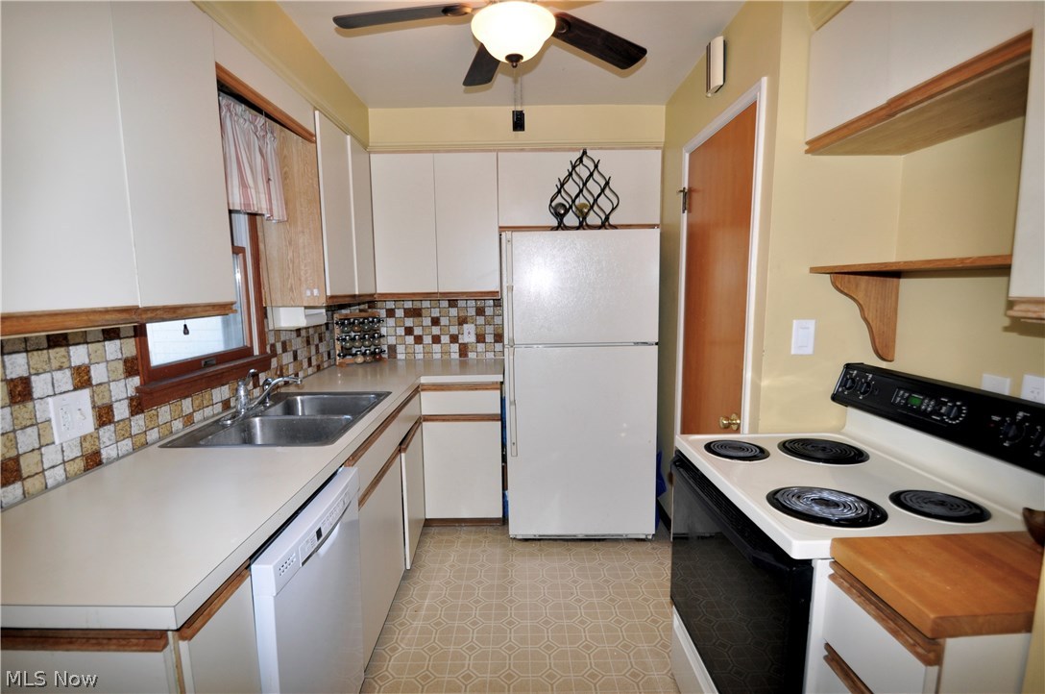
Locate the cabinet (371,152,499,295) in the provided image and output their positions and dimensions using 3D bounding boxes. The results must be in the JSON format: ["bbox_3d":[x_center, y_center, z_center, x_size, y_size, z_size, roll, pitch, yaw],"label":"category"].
[{"bbox_3d":[-0.542,-0.778,3.252,0.785,0.885,0.310,-1,7,0],"label":"cabinet"}]

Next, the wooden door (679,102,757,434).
[{"bbox_3d":[0.856,0.108,2.208,0.040,2.055,0.700,-1,7,-1],"label":"wooden door"}]

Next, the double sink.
[{"bbox_3d":[-0.910,0.357,2.015,0.550,0.180,0.840,-1,7,-1],"label":"double sink"}]

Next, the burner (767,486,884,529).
[{"bbox_3d":[0.696,0.368,1.139,0.235,0.025,0.235,-1,7,-1],"label":"burner"}]

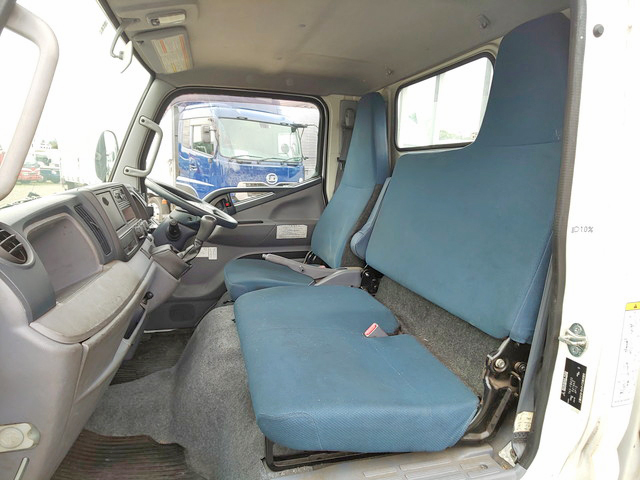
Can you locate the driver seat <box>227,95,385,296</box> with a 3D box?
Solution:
[{"bbox_3d":[-0.070,-0.221,1.696,0.705,0.908,0.482,-2,12,-16],"label":"driver seat"}]

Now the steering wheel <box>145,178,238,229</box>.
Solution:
[{"bbox_3d":[-0.539,-0.136,1.555,0.405,0.085,0.405,28,2,-20],"label":"steering wheel"}]

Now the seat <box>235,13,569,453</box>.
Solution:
[{"bbox_3d":[0.147,-0.085,1.084,0.771,0.949,0.751,-2,12,-16],"label":"seat"}]

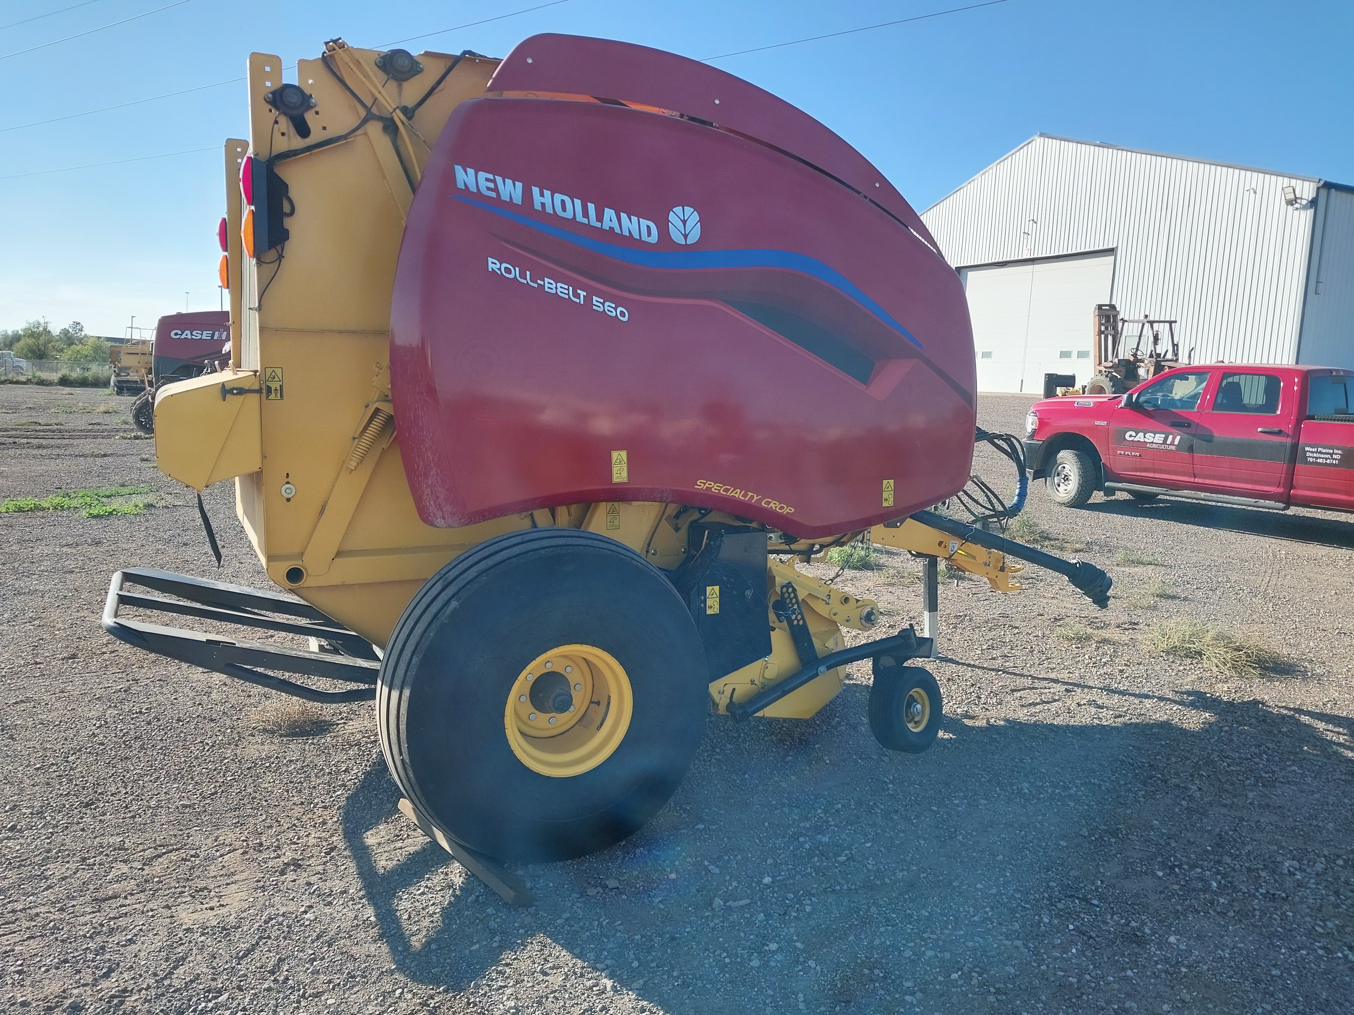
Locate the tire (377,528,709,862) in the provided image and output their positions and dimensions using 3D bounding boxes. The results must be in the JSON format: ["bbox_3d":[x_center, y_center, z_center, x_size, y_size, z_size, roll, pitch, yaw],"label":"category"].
[{"bbox_3d":[-0.464,0.643,3.737,1.140,1.140,0.530,-1,8,-26],"label":"tire"}]

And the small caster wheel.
[{"bbox_3d":[1.017,0.885,4.670,0.375,0.375,0.155,-4,10,-40],"label":"small caster wheel"}]

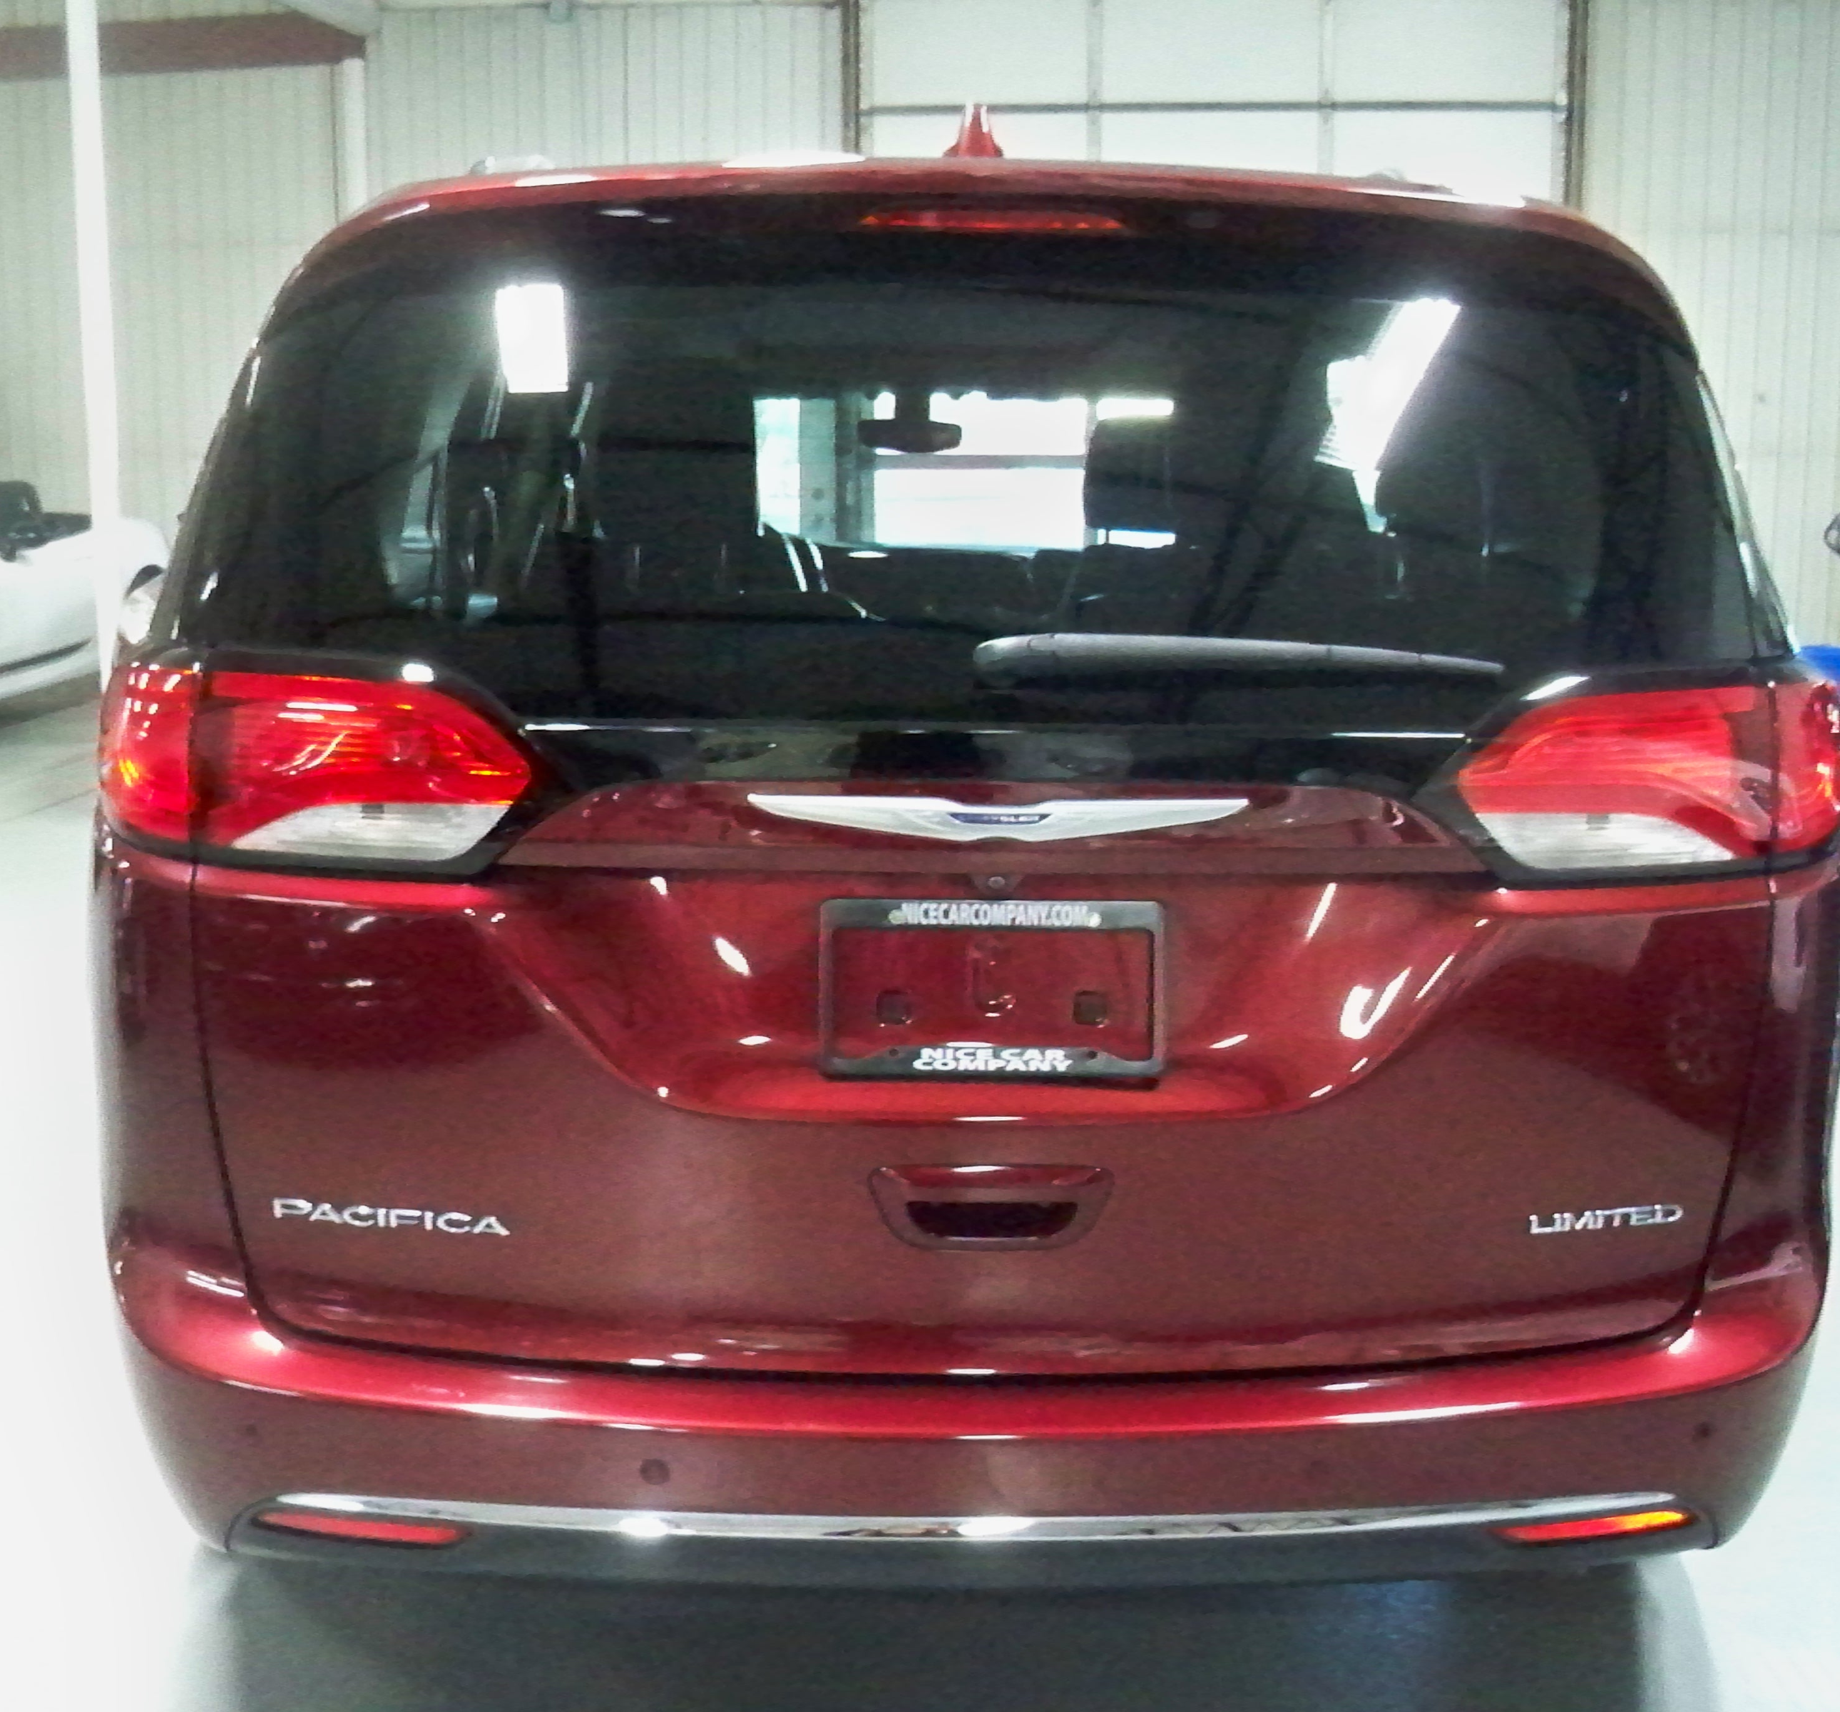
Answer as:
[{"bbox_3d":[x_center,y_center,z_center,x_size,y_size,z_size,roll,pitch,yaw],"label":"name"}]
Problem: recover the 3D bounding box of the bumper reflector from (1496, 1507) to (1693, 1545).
[{"bbox_3d":[0.636,0.630,2.166,0.200,0.030,0.035,-2,10,-13],"label":"bumper reflector"}]

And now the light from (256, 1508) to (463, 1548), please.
[{"bbox_3d":[-0.519,0.625,2.138,0.205,0.030,0.035,2,10,10],"label":"light"}]

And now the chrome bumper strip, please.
[{"bbox_3d":[0.058,0.603,2.127,1.320,0.032,0.090,0,10,-1],"label":"chrome bumper strip"}]

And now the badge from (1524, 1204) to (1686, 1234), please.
[{"bbox_3d":[0.638,0.338,2.146,0.157,0.020,0.015,-2,10,-11],"label":"badge"}]

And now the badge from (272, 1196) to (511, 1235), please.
[{"bbox_3d":[-0.483,0.331,2.111,0.232,0.022,0.015,2,10,8],"label":"badge"}]

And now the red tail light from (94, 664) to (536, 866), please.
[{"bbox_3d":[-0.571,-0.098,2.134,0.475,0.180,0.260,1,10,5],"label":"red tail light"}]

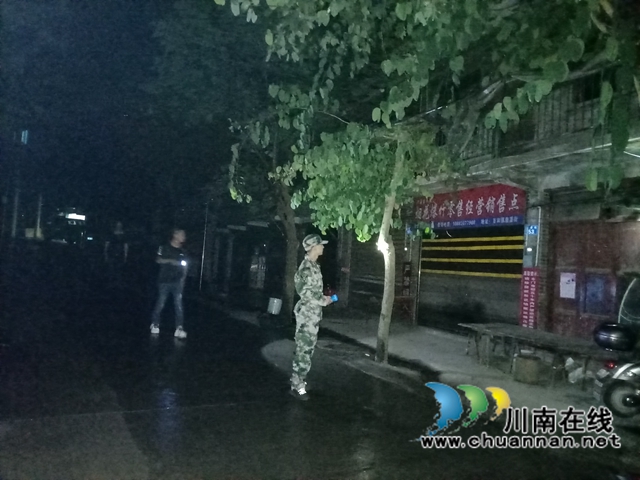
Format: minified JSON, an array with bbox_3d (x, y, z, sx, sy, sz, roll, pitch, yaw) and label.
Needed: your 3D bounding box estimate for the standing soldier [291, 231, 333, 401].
[{"bbox_3d":[-0.065,0.786,5.121,0.430,1.740,0.480,3,-3,9],"label":"standing soldier"}]

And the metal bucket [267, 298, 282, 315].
[{"bbox_3d":[-0.975,1.425,10.300,0.280,0.320,0.280,7,-3,0],"label":"metal bucket"}]

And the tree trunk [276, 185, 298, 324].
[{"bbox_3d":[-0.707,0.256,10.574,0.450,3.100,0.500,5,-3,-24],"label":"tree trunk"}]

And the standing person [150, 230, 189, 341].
[{"bbox_3d":[-2.416,0.700,7.892,0.500,1.740,0.380,5,-3,-37],"label":"standing person"}]

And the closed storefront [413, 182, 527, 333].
[{"bbox_3d":[3.011,0.481,9.931,0.350,2.950,3.040,5,-3,-24],"label":"closed storefront"}]

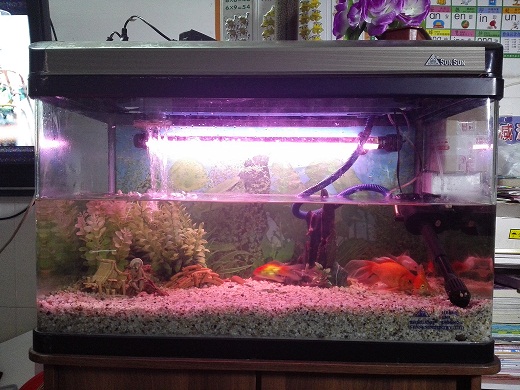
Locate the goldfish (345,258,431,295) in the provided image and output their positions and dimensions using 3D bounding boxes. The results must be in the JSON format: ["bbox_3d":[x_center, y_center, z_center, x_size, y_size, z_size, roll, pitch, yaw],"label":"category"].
[{"bbox_3d":[0.212,0.136,0.700,0.137,0.055,0.050,9,5,18],"label":"goldfish"}]

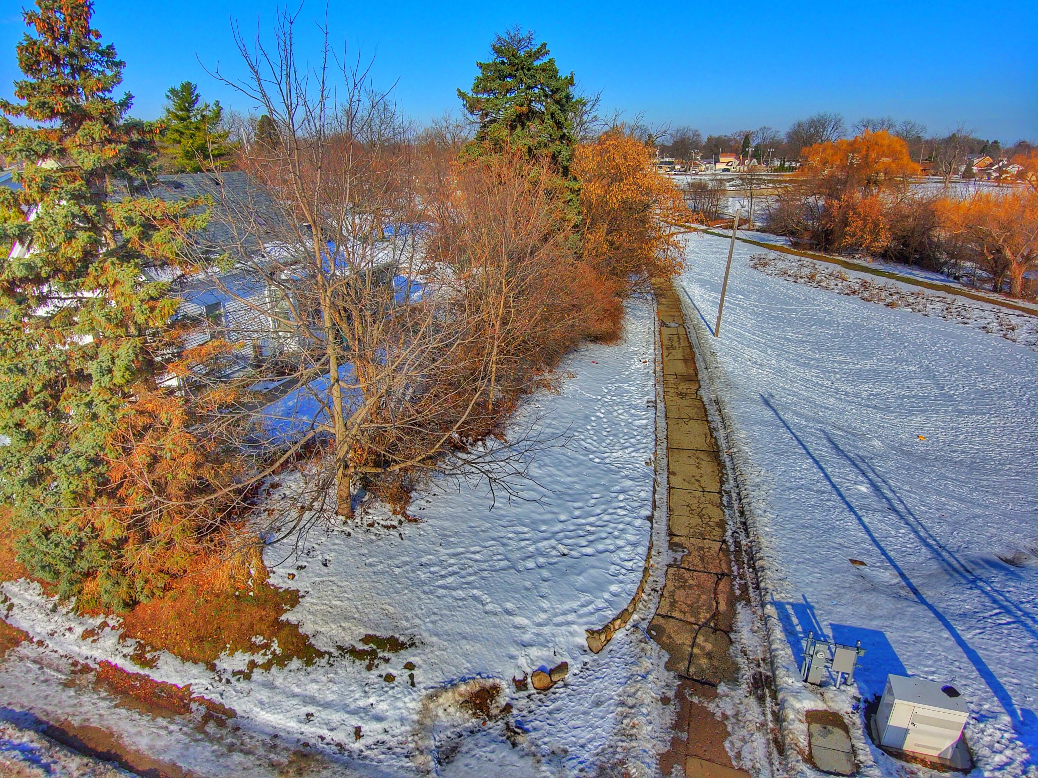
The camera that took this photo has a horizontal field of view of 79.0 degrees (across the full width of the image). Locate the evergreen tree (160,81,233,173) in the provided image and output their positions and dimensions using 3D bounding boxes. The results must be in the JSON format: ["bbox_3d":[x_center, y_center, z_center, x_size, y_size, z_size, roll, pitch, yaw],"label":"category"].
[{"bbox_3d":[-28.464,-19.284,56.871,7.500,15.440,7.500,-10,23,-24],"label":"evergreen tree"}]

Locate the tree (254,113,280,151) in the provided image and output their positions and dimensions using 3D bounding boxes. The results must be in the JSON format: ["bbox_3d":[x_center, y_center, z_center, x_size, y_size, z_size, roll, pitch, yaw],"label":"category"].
[{"bbox_3d":[-35.175,-31.421,89.703,5.200,14.440,5.200,-8,22,-19],"label":"tree"}]

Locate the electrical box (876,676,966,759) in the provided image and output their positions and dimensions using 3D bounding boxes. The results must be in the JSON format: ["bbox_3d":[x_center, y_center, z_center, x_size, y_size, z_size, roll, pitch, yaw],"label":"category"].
[{"bbox_3d":[7.257,5.932,11.398,1.118,1.124,0.546,6,22,15],"label":"electrical box"}]

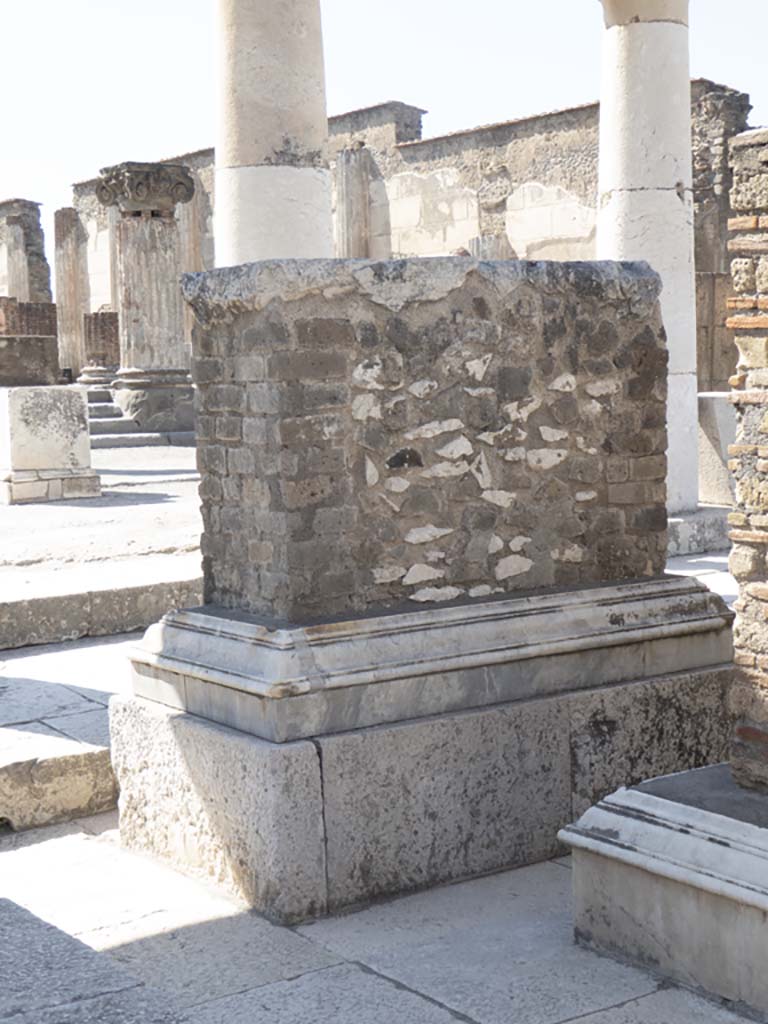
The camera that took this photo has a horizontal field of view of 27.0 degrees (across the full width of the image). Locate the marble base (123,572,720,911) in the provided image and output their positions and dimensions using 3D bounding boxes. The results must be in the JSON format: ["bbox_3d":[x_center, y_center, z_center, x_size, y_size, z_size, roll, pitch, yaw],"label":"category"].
[{"bbox_3d":[0.226,0.685,5.580,2.100,0.808,1.050,-5,6,-36],"label":"marble base"}]

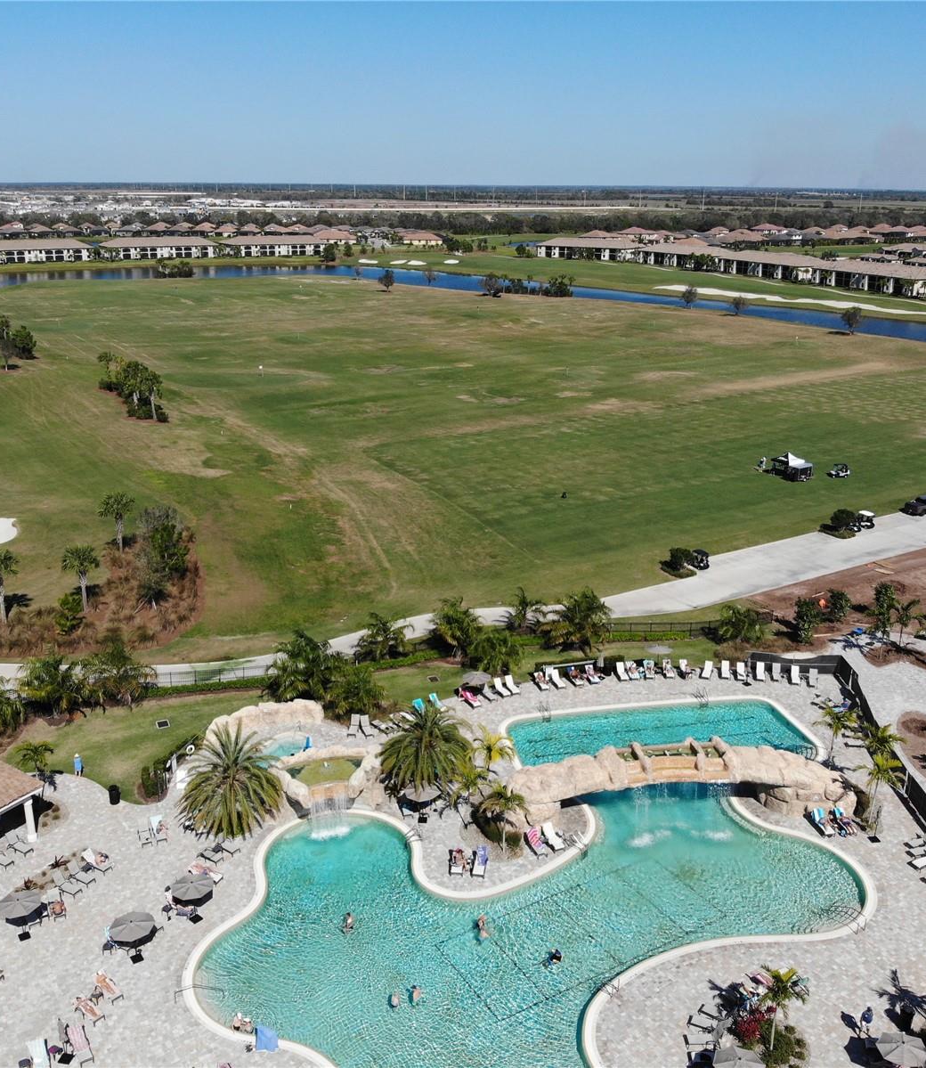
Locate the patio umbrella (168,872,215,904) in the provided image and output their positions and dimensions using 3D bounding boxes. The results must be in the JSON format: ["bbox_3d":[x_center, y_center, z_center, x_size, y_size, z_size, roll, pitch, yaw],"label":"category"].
[{"bbox_3d":[-14.742,20.185,54.297,2.300,2.480,2.300,-6,20,-17],"label":"patio umbrella"}]

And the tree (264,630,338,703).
[{"bbox_3d":[-13.705,11.345,83.220,6.100,6.800,6.100,1,19,0],"label":"tree"}]

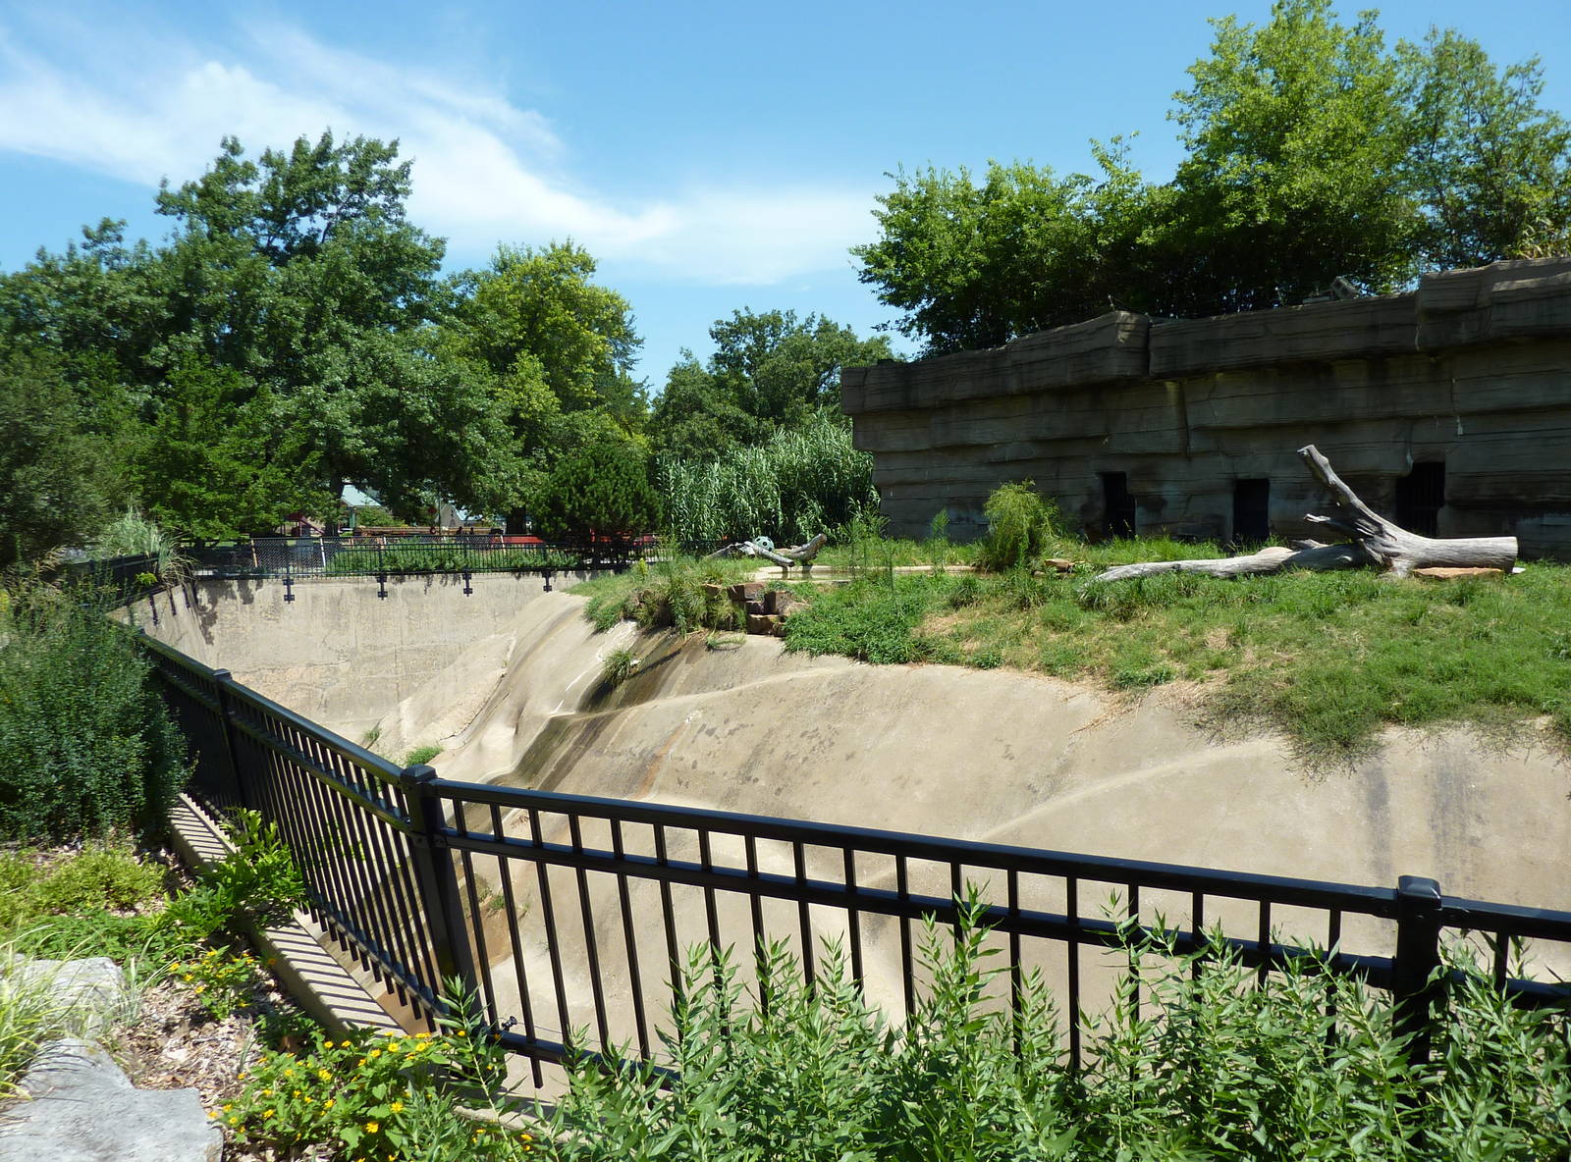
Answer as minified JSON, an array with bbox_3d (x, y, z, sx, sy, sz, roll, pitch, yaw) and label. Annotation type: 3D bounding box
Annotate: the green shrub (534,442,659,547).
[{"bbox_3d":[-6.381,-2.838,38.300,4.140,3.810,3.810,-1,3,-10],"label":"green shrub"}]

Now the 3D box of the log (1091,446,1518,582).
[{"bbox_3d":[8.501,-1.097,18.600,6.900,2.170,1.600,0,3,-3],"label":"log"}]

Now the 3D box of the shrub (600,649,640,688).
[{"bbox_3d":[-3.342,1.764,22.800,0.790,0.760,0.740,0,3,-9],"label":"shrub"}]

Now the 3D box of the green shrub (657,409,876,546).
[{"bbox_3d":[-0.671,-3.483,40.000,7.620,5.110,4.200,0,3,0],"label":"green shrub"}]

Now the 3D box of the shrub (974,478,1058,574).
[{"bbox_3d":[5.022,-1.153,24.500,1.750,2.010,1.640,1,3,11],"label":"shrub"}]

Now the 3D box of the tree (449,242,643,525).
[{"bbox_3d":[-10.629,-8.519,50.000,8.870,12.980,8.550,-1,3,-11],"label":"tree"}]

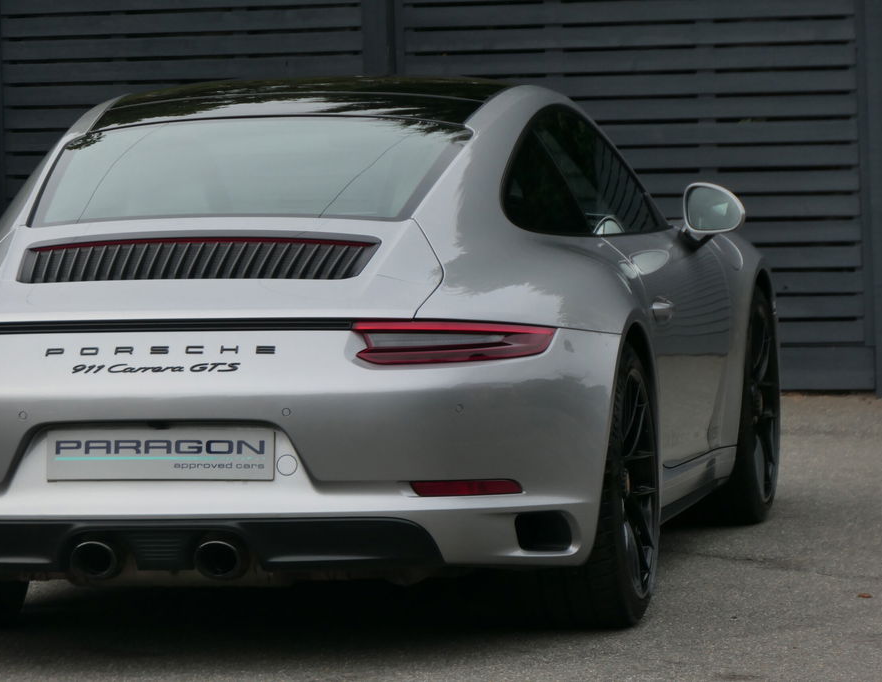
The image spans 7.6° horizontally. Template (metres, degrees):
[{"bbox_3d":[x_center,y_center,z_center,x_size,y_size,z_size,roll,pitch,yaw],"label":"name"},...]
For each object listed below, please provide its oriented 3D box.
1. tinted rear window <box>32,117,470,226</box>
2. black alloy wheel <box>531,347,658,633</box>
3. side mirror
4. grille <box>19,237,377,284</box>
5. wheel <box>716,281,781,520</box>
[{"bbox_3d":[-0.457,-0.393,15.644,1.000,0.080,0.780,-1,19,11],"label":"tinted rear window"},{"bbox_3d":[0.332,0.337,15.635,0.305,0.690,0.690,-1,4,11],"label":"black alloy wheel"},{"bbox_3d":[0.710,-0.339,17.030,0.175,0.145,0.120,-1,4,11],"label":"side mirror"},{"bbox_3d":[-0.561,-0.169,15.079,0.830,0.060,0.210,-1,26,11],"label":"grille"},{"bbox_3d":[0.770,0.169,18.040,0.250,0.675,0.675,-1,4,10],"label":"wheel"}]

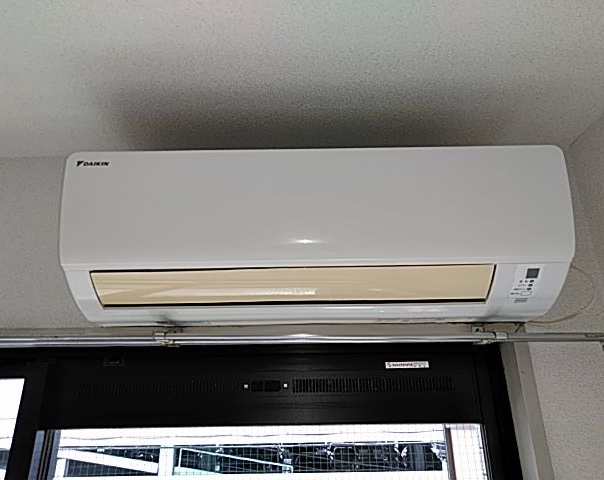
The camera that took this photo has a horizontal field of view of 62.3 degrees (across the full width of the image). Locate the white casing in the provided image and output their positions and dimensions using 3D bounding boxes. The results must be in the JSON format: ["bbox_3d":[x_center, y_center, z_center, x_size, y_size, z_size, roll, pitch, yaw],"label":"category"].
[{"bbox_3d":[0.023,-0.009,0.872,0.780,0.268,0.235,-1,-22,0],"label":"white casing"}]

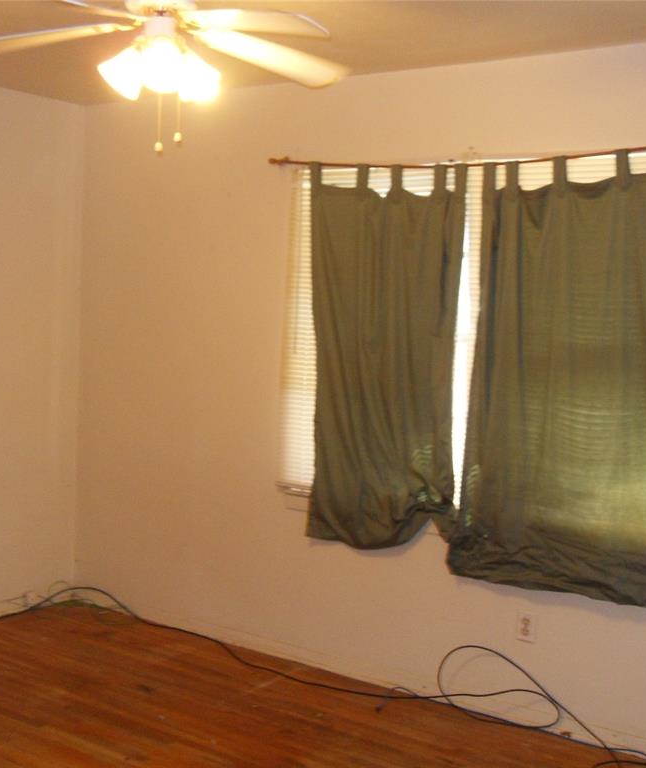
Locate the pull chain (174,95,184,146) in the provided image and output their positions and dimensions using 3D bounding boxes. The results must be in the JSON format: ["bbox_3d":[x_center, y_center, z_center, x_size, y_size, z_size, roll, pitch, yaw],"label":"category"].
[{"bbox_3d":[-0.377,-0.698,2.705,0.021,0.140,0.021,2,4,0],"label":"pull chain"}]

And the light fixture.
[{"bbox_3d":[-0.431,-0.788,2.722,0.322,0.365,0.315,1,4,-9],"label":"light fixture"}]

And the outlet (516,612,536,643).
[{"bbox_3d":[0.744,0.894,3.798,0.071,0.112,0.010,5,5,35],"label":"outlet"}]

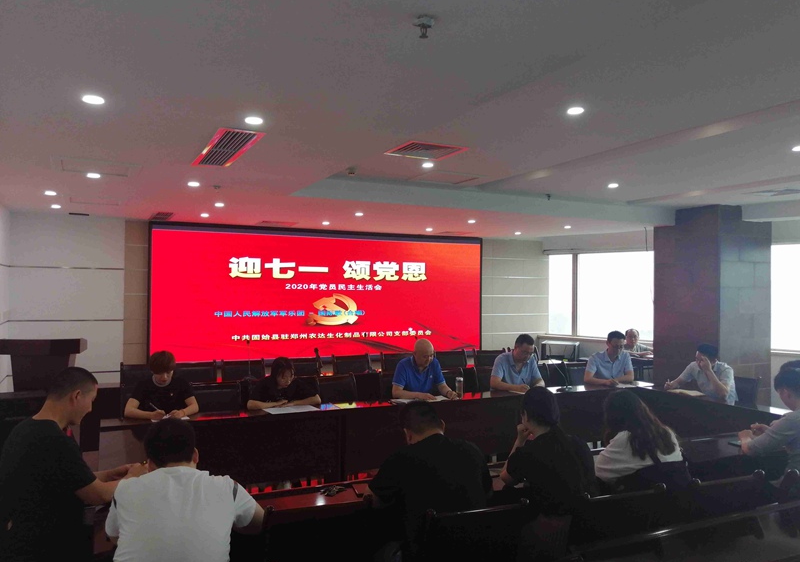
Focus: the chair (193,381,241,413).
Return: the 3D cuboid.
[{"bbox_3d":[-1.413,1.281,4.864,0.480,0.930,0.560,1,-1,-25],"label":"chair"}]

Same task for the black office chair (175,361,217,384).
[{"bbox_3d":[-2.145,1.305,6.625,0.500,0.920,0.580,1,-1,-26],"label":"black office chair"}]

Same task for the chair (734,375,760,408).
[{"bbox_3d":[2.944,1.328,5.736,0.560,0.930,0.480,1,-1,-25],"label":"chair"}]

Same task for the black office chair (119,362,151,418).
[{"bbox_3d":[-2.511,1.292,6.163,0.480,0.930,0.560,1,-1,-25],"label":"black office chair"}]

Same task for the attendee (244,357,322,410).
[{"bbox_3d":[-0.968,1.179,5.161,0.560,1.160,0.750,1,-1,-26],"label":"attendee"}]

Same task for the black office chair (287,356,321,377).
[{"bbox_3d":[-1.005,1.314,6.838,0.480,0.930,0.560,1,-1,-25],"label":"black office chair"}]

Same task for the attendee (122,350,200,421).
[{"bbox_3d":[-1.824,1.134,4.772,0.560,1.220,0.750,1,-1,-26],"label":"attendee"}]

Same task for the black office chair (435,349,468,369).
[{"bbox_3d":[0.761,1.360,8.297,0.500,0.920,0.580,1,-1,-26],"label":"black office chair"}]

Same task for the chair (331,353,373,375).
[{"bbox_3d":[-0.519,1.336,7.571,0.500,0.920,0.580,1,-1,-26],"label":"chair"}]

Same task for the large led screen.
[{"bbox_3d":[-1.002,0.183,9.388,5.170,1.870,0.120,1,-1,-25],"label":"large led screen"}]

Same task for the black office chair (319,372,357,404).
[{"bbox_3d":[-0.524,1.310,5.628,0.500,0.920,0.580,1,-1,-26],"label":"black office chair"}]

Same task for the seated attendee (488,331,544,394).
[{"bbox_3d":[1.086,1.151,5.946,0.560,1.260,0.680,1,-1,-25],"label":"seated attendee"}]

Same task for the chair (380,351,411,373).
[{"bbox_3d":[0.080,1.347,7.914,0.500,0.920,0.580,1,-1,-26],"label":"chair"}]

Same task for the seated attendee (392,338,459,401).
[{"bbox_3d":[0.142,1.137,5.487,0.540,1.260,0.680,1,-1,-25],"label":"seated attendee"}]

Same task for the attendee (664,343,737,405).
[{"bbox_3d":[2.970,1.204,6.019,0.780,1.220,0.550,1,-1,-26],"label":"attendee"}]

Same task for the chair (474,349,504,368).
[{"bbox_3d":[1.292,1.348,7.969,0.480,0.930,0.560,1,-1,-25],"label":"chair"}]

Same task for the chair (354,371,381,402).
[{"bbox_3d":[-0.158,1.301,5.533,0.480,0.930,0.560,1,-1,-25],"label":"chair"}]

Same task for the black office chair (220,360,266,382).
[{"bbox_3d":[-1.687,1.314,6.900,0.500,0.920,0.580,1,-1,-26],"label":"black office chair"}]

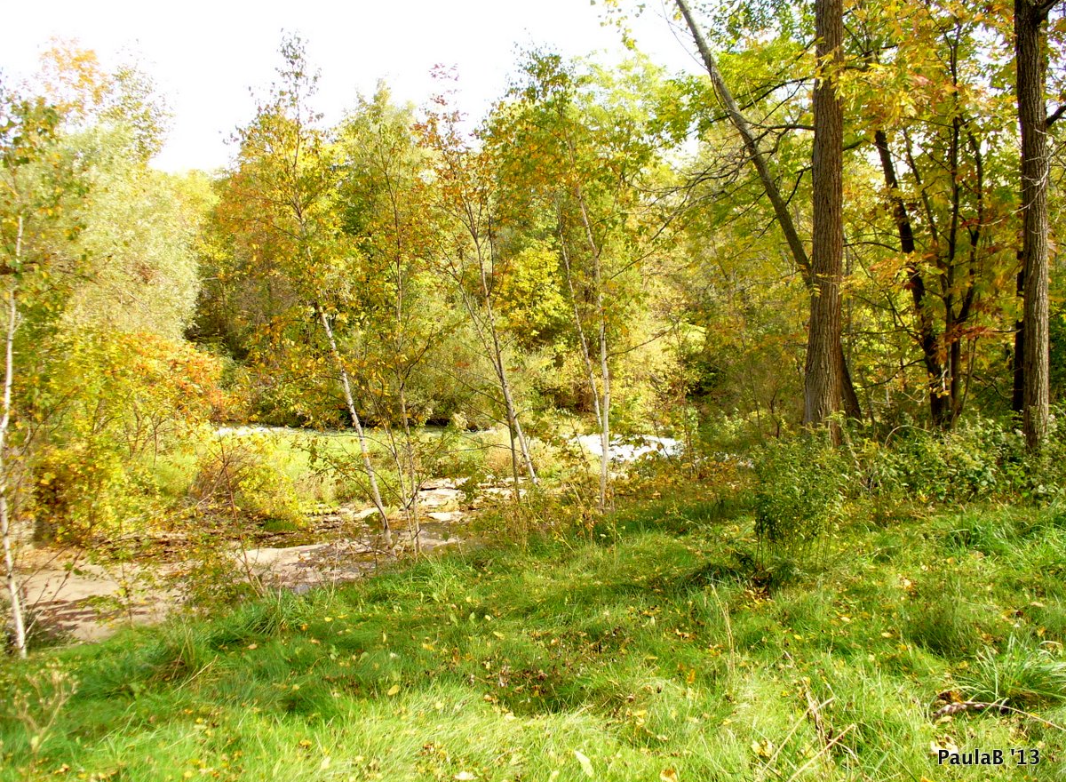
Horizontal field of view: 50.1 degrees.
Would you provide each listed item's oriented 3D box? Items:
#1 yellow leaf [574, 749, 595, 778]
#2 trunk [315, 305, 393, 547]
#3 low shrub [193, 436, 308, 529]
[{"bbox_3d":[0.188,1.370,4.200,0.050,0.130,0.020,-1,-43,-41],"label":"yellow leaf"},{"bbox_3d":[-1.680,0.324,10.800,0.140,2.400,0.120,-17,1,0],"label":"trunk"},{"bbox_3d":[-3.823,1.223,15.300,1.550,1.300,1.350,0,1,0],"label":"low shrub"}]

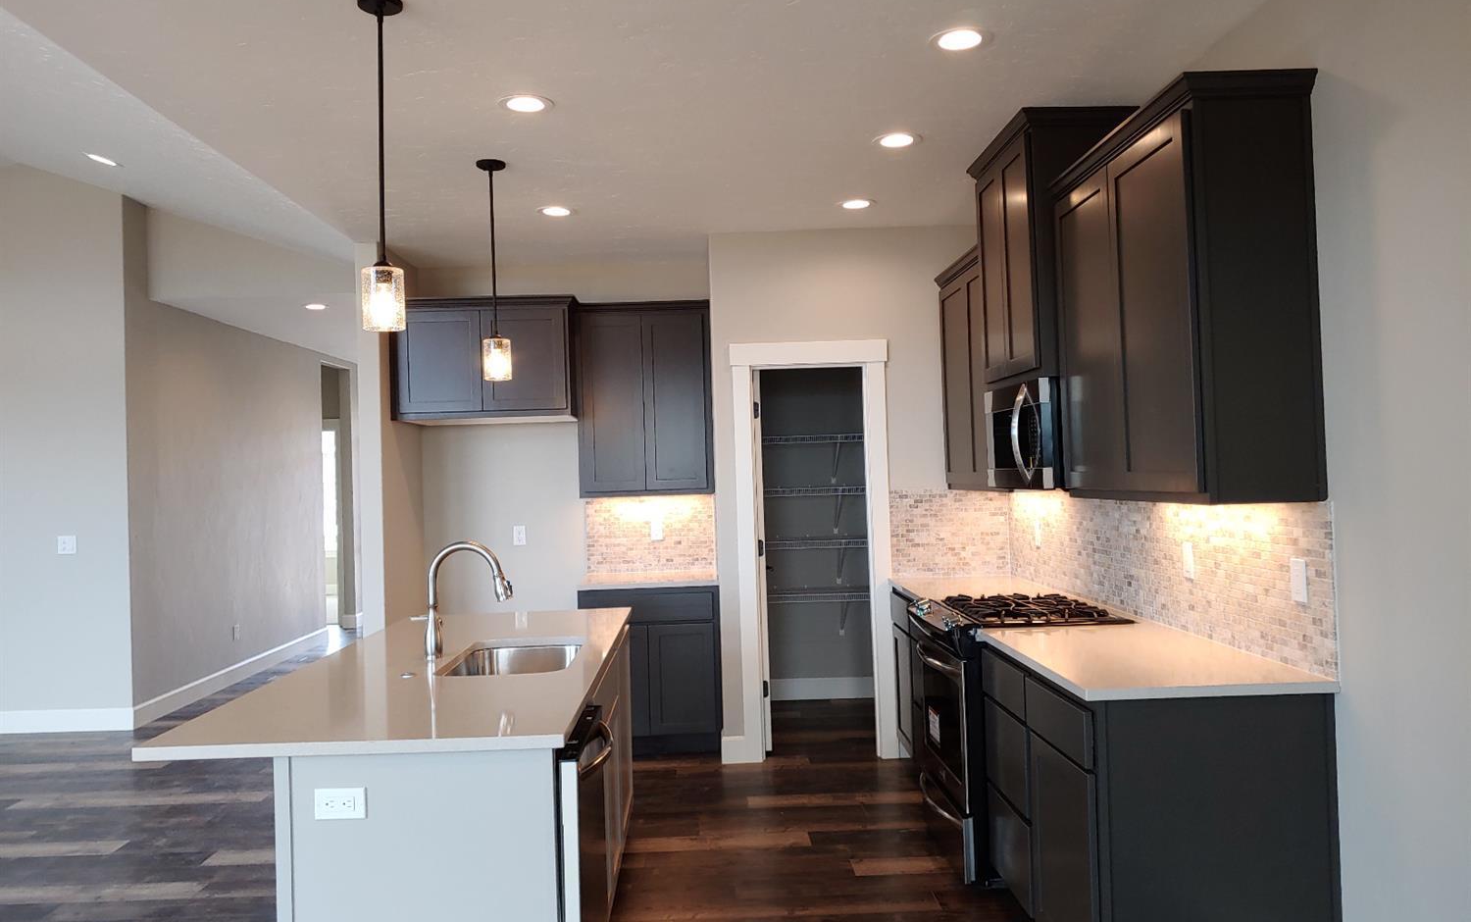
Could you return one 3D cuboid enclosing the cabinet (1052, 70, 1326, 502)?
[{"bbox_3d":[1.307,-0.432,3.214,0.343,1.096,1.063,-2,-1,-2],"label":"cabinet"}]

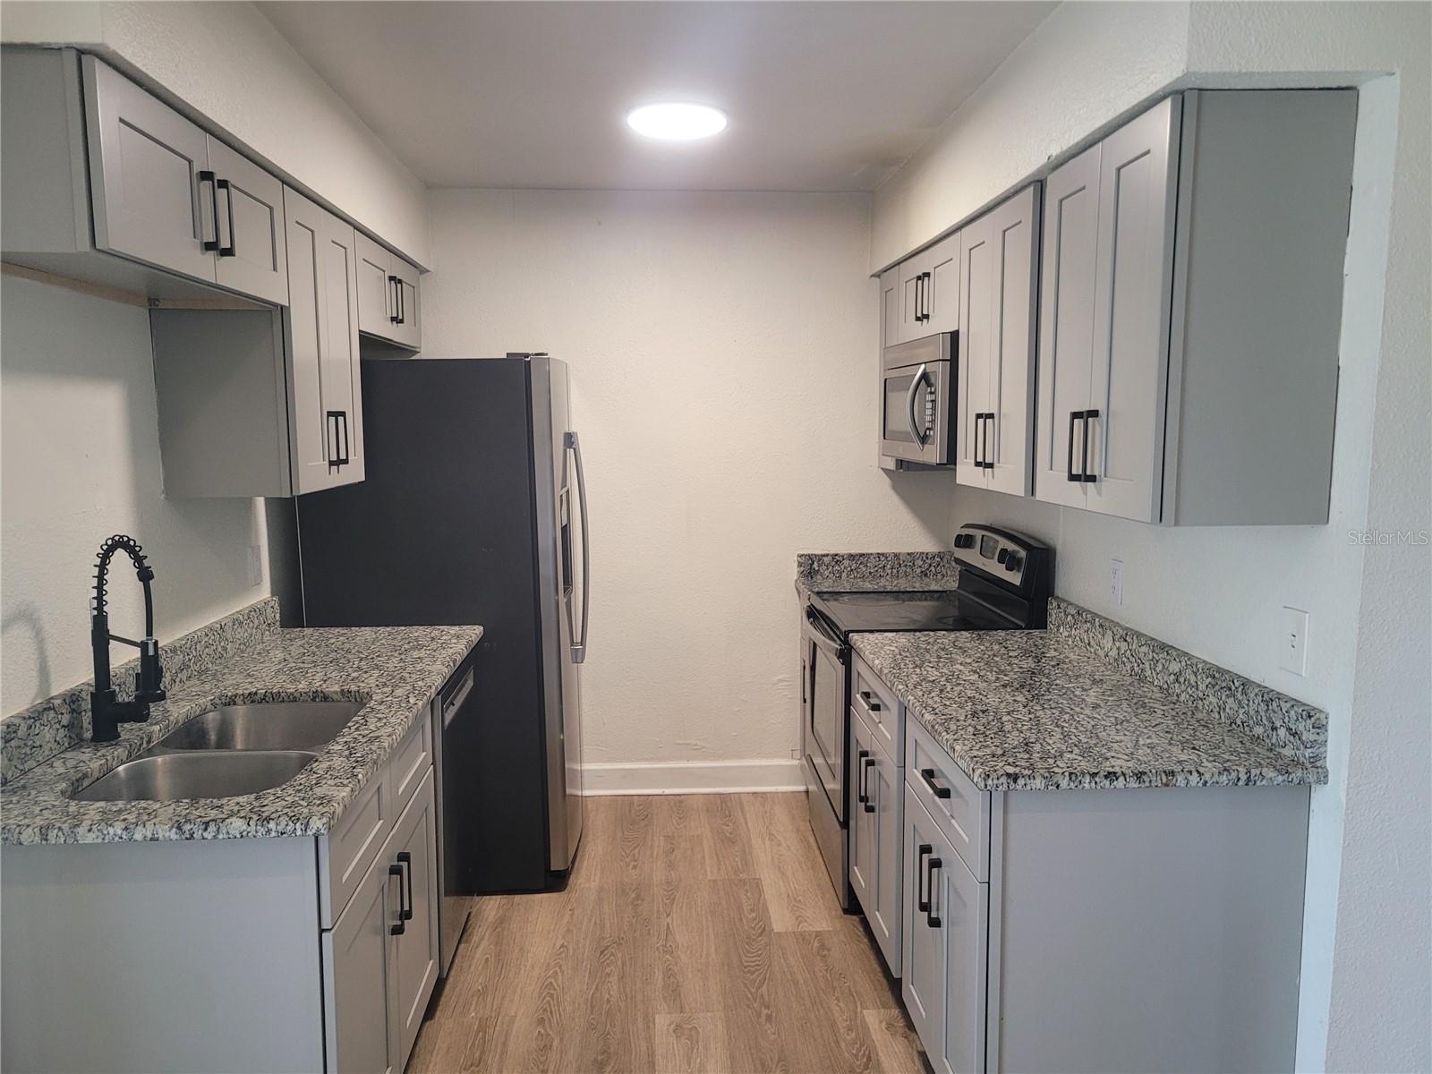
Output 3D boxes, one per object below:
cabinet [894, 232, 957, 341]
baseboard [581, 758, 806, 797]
[{"bbox_3d":[0.857,-0.807,3.556,0.338,0.318,0.772,0,6,-4],"label":"cabinet"},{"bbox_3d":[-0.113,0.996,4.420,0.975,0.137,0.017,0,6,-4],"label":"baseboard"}]

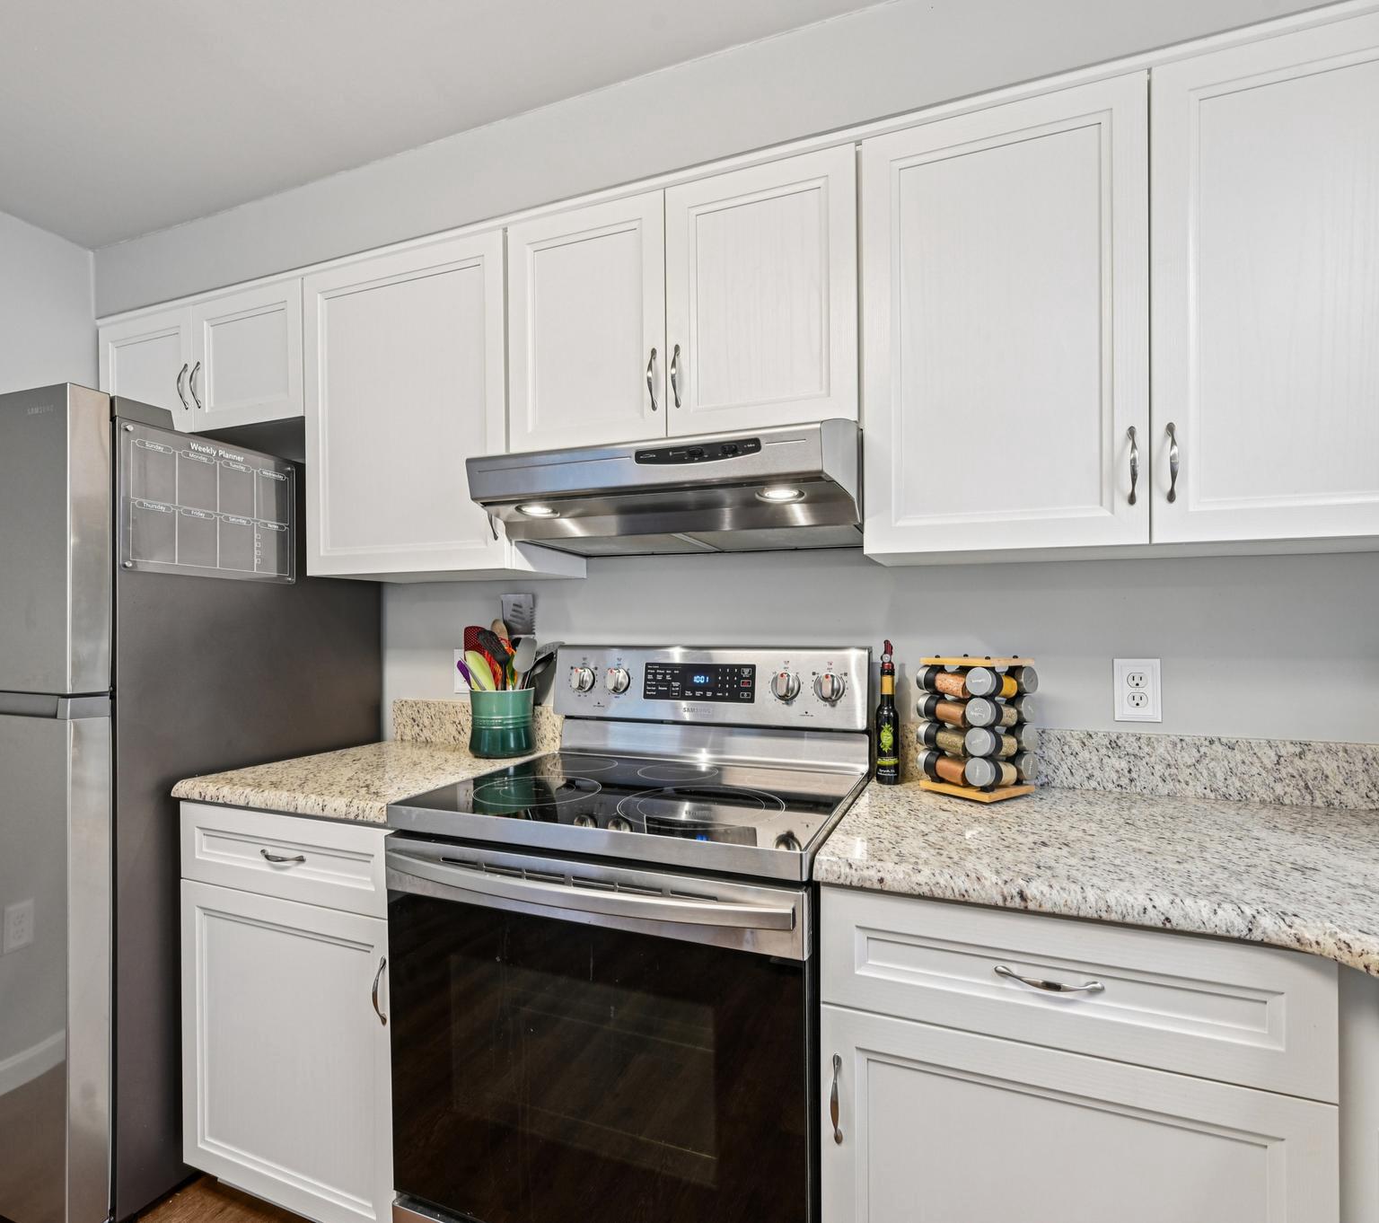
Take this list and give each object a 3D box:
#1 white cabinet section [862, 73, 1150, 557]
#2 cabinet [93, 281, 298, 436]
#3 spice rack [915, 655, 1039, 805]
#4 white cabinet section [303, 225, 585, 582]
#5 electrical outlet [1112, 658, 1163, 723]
[{"bbox_3d":[0.574,-0.472,1.345,0.436,0.744,0.328,-1,-1,22],"label":"white cabinet section"},{"bbox_3d":[-1.292,-0.674,2.097,0.828,0.378,0.330,0,0,22],"label":"cabinet"},{"bbox_3d":[0.561,0.222,1.389,0.155,0.267,0.155,0,0,-36],"label":"spice rack"},{"bbox_3d":[-0.610,-0.460,1.815,0.603,0.744,0.328,-1,-1,22],"label":"white cabinet section"},{"bbox_3d":[0.878,0.154,1.399,0.080,0.122,0.010,0,0,22],"label":"electrical outlet"}]

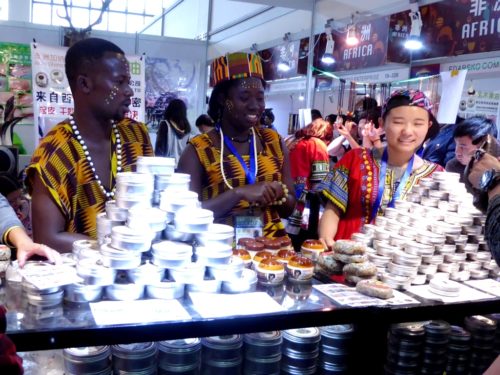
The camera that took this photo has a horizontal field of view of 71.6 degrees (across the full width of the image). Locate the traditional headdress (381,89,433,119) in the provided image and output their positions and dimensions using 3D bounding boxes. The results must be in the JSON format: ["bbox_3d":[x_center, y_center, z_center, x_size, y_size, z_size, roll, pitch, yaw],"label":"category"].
[{"bbox_3d":[0.550,-0.290,1.210,0.170,0.115,0.195,7,9,25],"label":"traditional headdress"}]

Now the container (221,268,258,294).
[{"bbox_3d":[-0.028,0.233,0.871,0.087,0.039,0.087,3,7,0],"label":"container"}]

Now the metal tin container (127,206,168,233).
[{"bbox_3d":[-0.237,0.072,0.806,0.087,0.039,0.087,3,7,0],"label":"metal tin container"}]

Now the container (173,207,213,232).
[{"bbox_3d":[-0.132,0.076,0.822,0.090,0.039,0.090,3,8,0],"label":"container"}]

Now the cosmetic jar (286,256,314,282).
[{"bbox_3d":[0.139,0.218,0.949,0.074,0.060,0.074,3,8,0],"label":"cosmetic jar"}]

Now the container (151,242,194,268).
[{"bbox_3d":[-0.181,0.155,0.805,0.087,0.039,0.087,3,7,0],"label":"container"}]

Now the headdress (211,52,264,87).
[{"bbox_3d":[-0.046,-0.432,1.270,0.190,0.105,0.195,-3,8,0],"label":"headdress"}]

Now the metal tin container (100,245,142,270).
[{"bbox_3d":[-0.291,0.152,0.788,0.087,0.039,0.087,3,7,0],"label":"metal tin container"}]

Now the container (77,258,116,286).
[{"bbox_3d":[-0.349,0.188,0.789,0.087,0.039,0.087,3,7,0],"label":"container"}]

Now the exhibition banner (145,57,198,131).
[{"bbox_3d":[-1.028,-1.227,4.600,0.730,1.000,0.010,2,8,-9],"label":"exhibition banner"}]

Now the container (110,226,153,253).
[{"bbox_3d":[-0.266,0.115,0.785,0.090,0.039,0.090,3,8,0],"label":"container"}]

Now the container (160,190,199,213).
[{"bbox_3d":[-0.170,0.032,0.835,0.087,0.039,0.087,3,7,0],"label":"container"}]

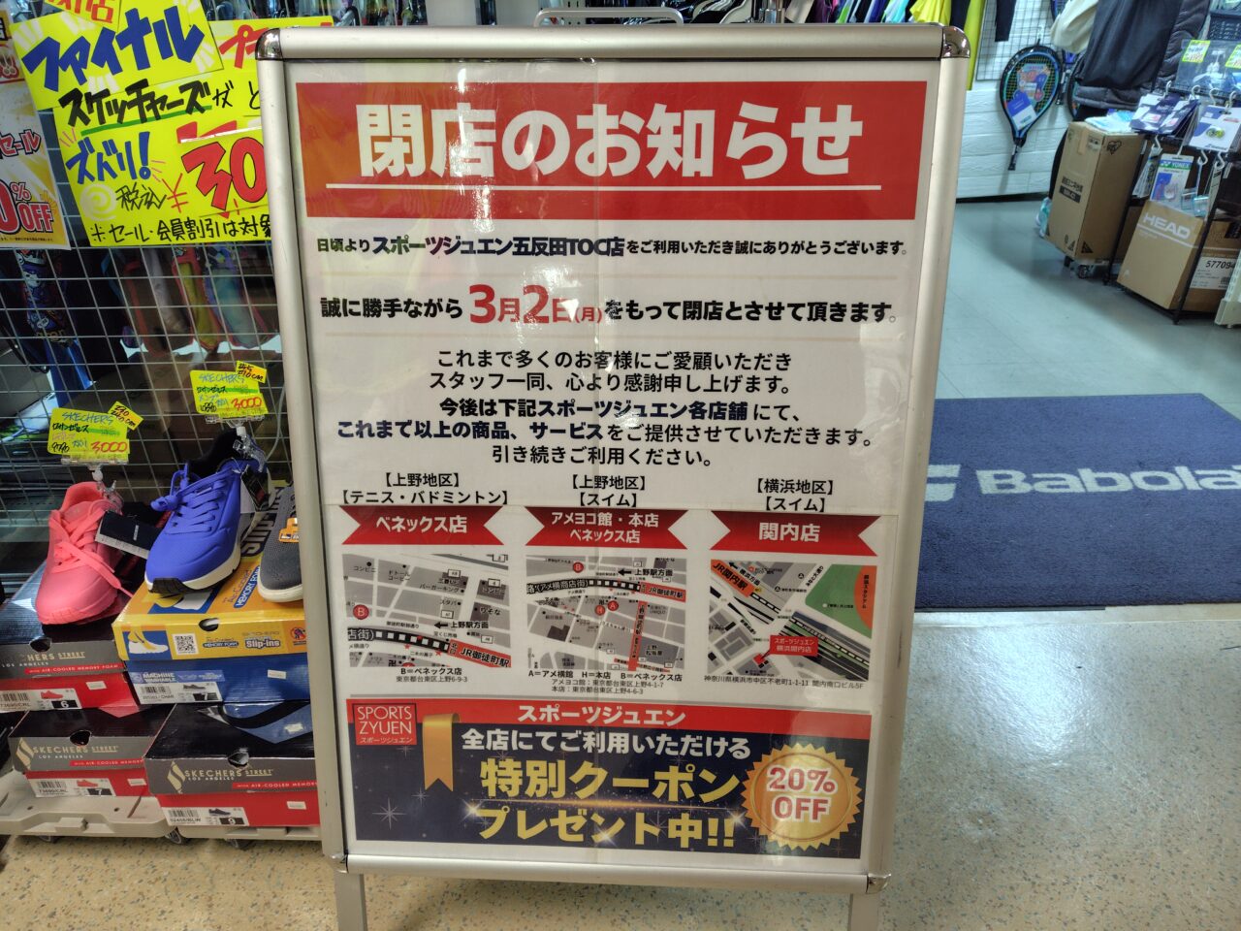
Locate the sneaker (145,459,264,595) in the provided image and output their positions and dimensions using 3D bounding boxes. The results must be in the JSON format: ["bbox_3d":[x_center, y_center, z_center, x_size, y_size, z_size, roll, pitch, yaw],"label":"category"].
[{"bbox_3d":[-0.528,0.044,1.095,0.110,0.120,0.290,0,27,-1],"label":"sneaker"}]

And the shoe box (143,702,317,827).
[{"bbox_3d":[-0.434,0.307,1.115,0.217,0.115,0.335,0,27,0],"label":"shoe box"}]

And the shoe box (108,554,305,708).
[{"bbox_3d":[-0.486,0.159,1.140,0.217,0.125,0.340,-1,27,-2],"label":"shoe box"}]

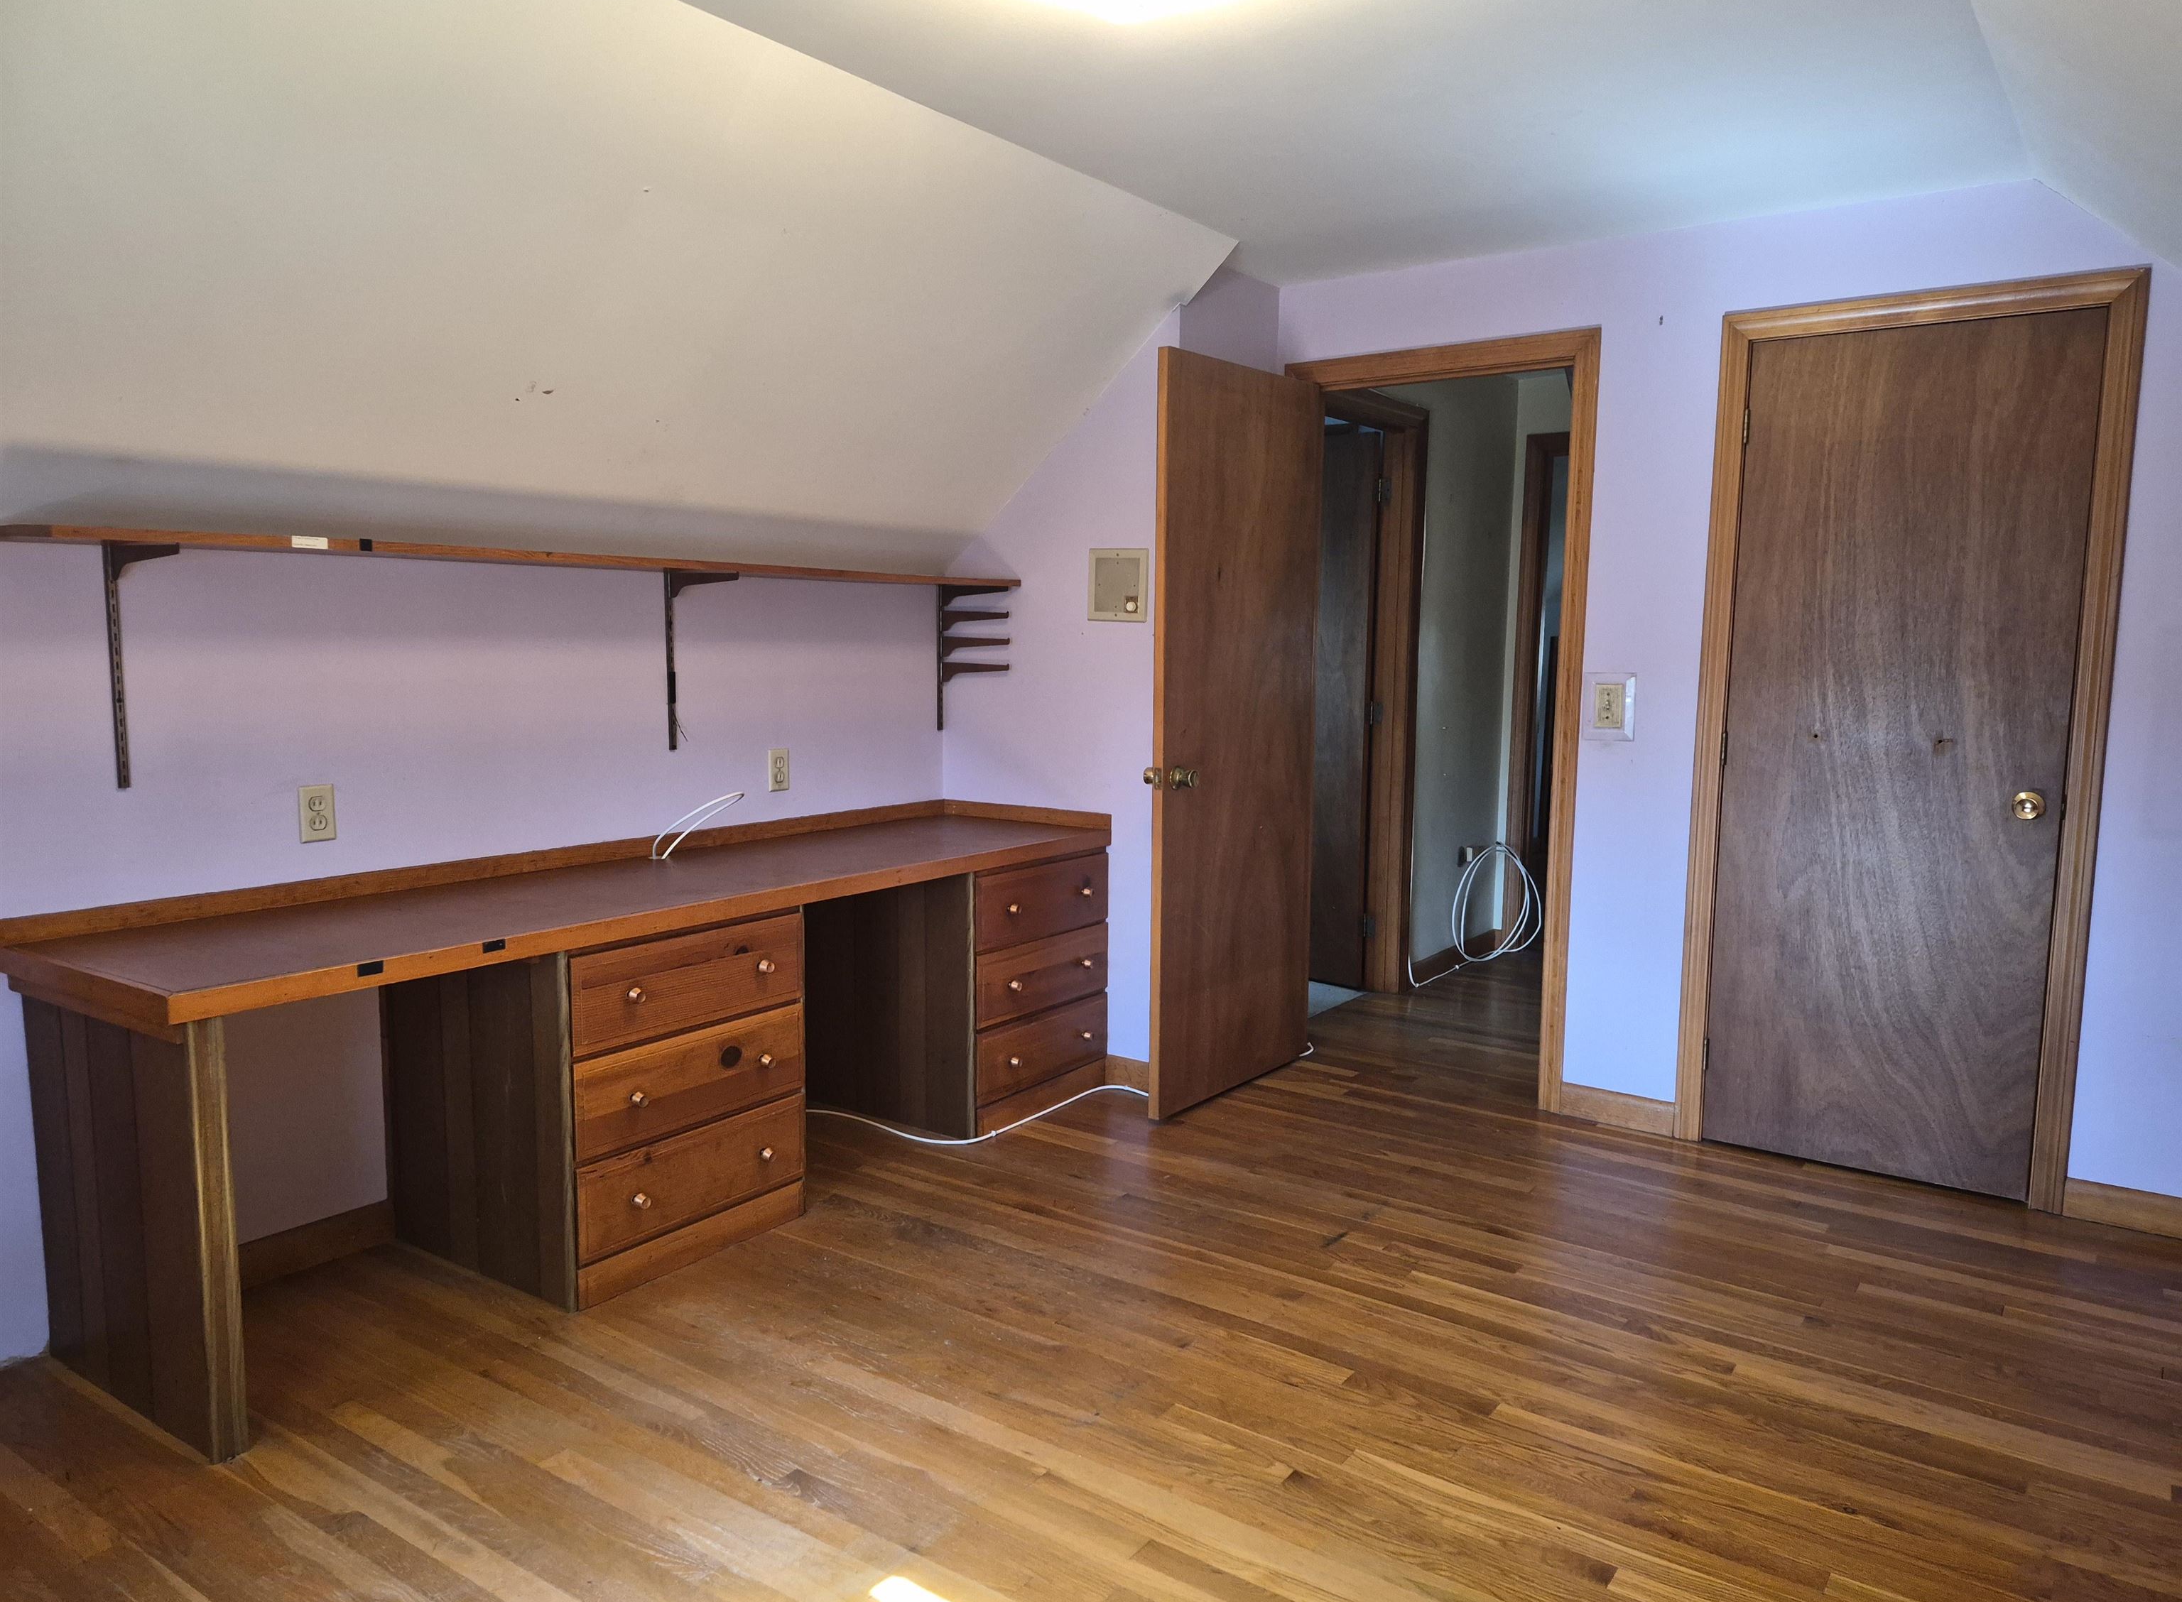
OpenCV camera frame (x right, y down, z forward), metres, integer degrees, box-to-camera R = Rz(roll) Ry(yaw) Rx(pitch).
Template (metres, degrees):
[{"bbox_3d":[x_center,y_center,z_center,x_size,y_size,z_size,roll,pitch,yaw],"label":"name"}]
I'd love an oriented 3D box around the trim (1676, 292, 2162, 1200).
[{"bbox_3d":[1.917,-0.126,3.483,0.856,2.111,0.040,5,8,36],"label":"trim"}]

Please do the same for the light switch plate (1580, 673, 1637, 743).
[{"bbox_3d":[1.376,-0.248,3.852,0.131,0.178,0.015,5,8,36],"label":"light switch plate"}]

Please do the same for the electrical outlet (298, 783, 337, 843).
[{"bbox_3d":[-1.560,0.026,2.931,0.010,0.114,0.069,5,8,36],"label":"electrical outlet"}]

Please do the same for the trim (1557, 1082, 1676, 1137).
[{"bbox_3d":[1.425,0.839,3.932,0.302,0.092,0.016,5,8,36],"label":"trim"}]

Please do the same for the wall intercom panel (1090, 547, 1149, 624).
[{"bbox_3d":[0.070,-0.600,4.045,0.197,0.201,0.020,5,8,35],"label":"wall intercom panel"}]

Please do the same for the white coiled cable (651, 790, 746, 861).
[{"bbox_3d":[-0.955,0.068,3.550,0.080,0.141,0.240,5,8,36],"label":"white coiled cable"}]

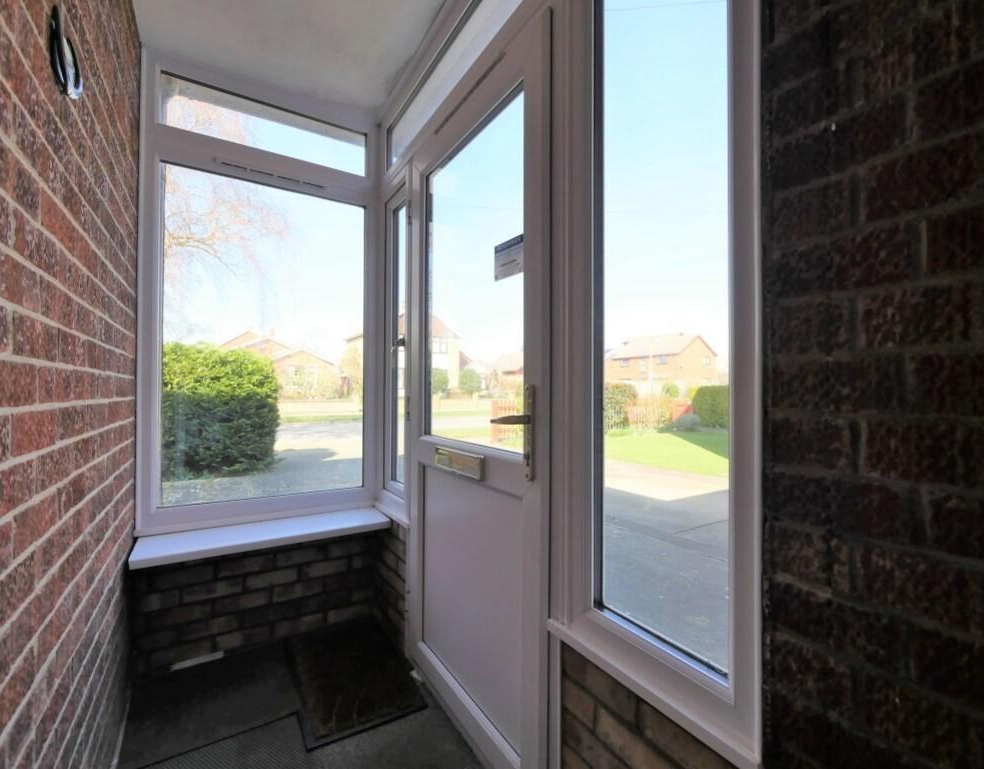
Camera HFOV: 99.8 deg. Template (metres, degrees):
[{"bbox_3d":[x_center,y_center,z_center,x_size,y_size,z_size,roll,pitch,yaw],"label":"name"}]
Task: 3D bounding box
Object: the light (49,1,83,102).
[{"bbox_3d":[-0.789,-0.618,0.779,0.035,0.152,0.120,1,-1,-34],"label":"light"}]

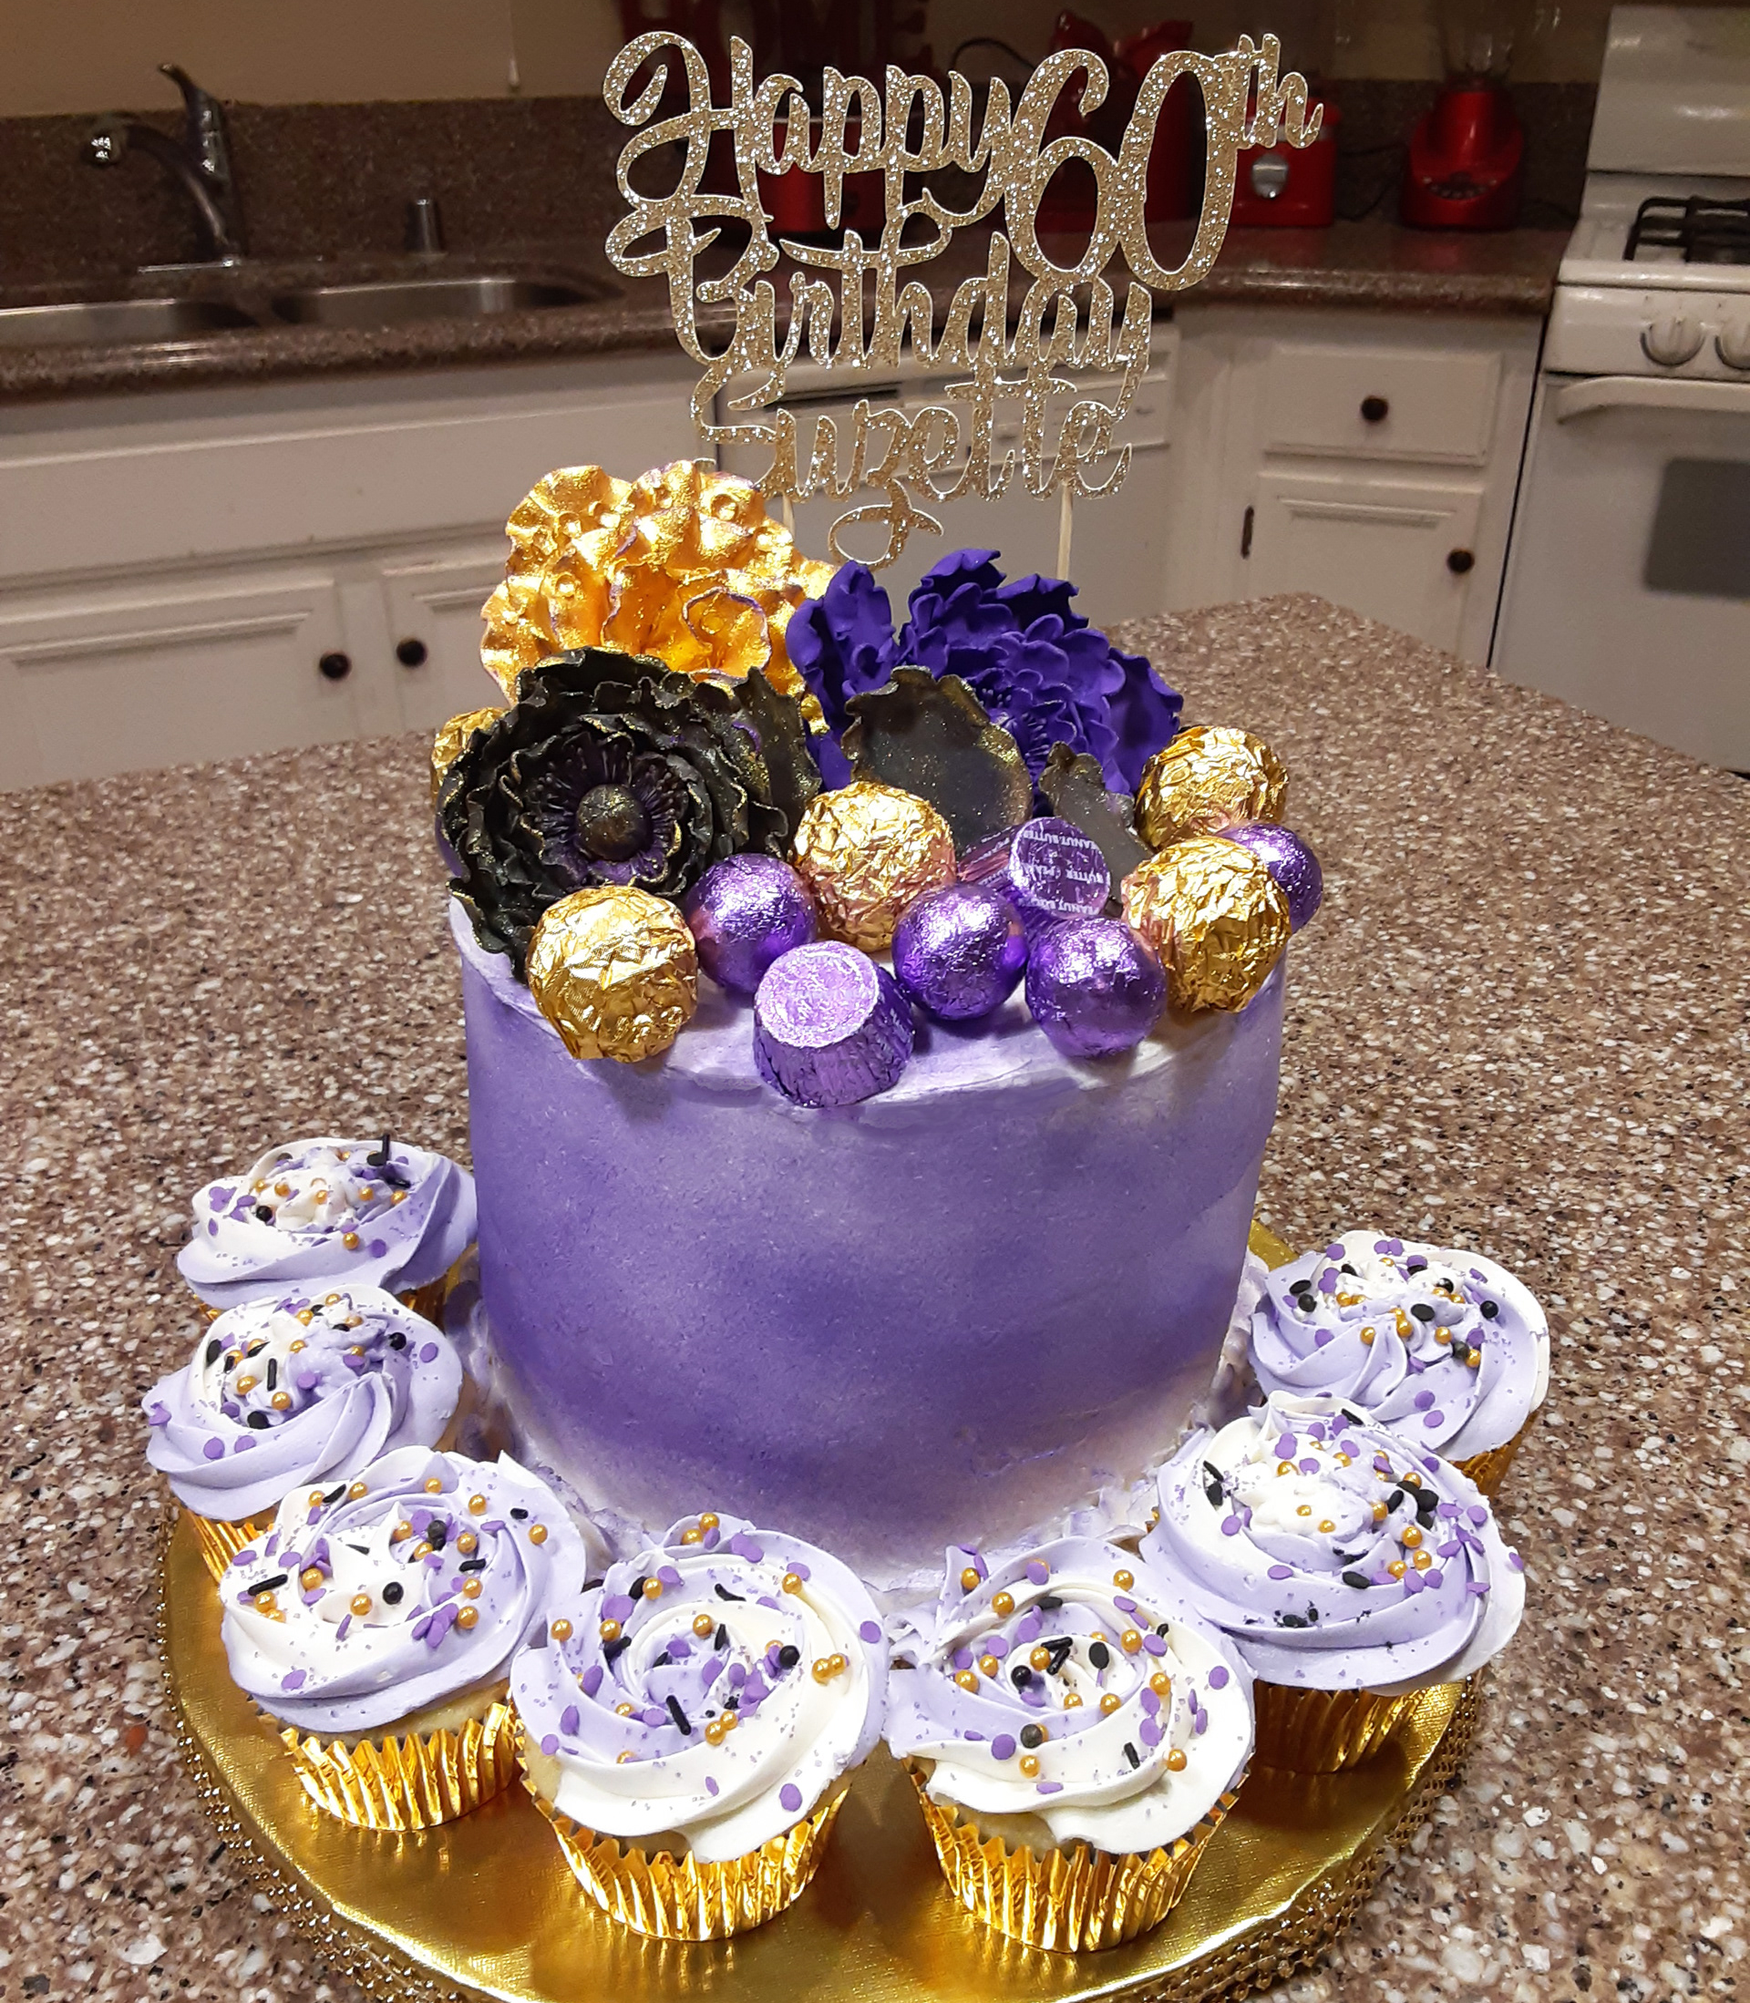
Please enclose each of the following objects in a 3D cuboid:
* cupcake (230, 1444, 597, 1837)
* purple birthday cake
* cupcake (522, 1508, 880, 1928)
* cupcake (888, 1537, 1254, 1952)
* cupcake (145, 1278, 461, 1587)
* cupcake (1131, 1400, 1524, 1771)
[{"bbox_3d":[-0.092,0.127,0.369,0.071,0.059,0.071,-1,29,0],"label":"cupcake"},{"bbox_3d":[-0.004,-0.008,0.439,0.207,0.225,0.199,-1,29,0],"label":"purple birthday cake"},{"bbox_3d":[-0.033,0.136,0.348,0.070,0.062,0.070,-1,29,0],"label":"cupcake"},{"bbox_3d":[0.036,0.138,0.345,0.069,0.060,0.069,-1,29,0],"label":"cupcake"},{"bbox_3d":[-0.127,0.101,0.414,0.070,0.062,0.070,-1,29,0],"label":"cupcake"},{"bbox_3d":[0.092,0.120,0.378,0.073,0.059,0.073,-1,29,0],"label":"cupcake"}]

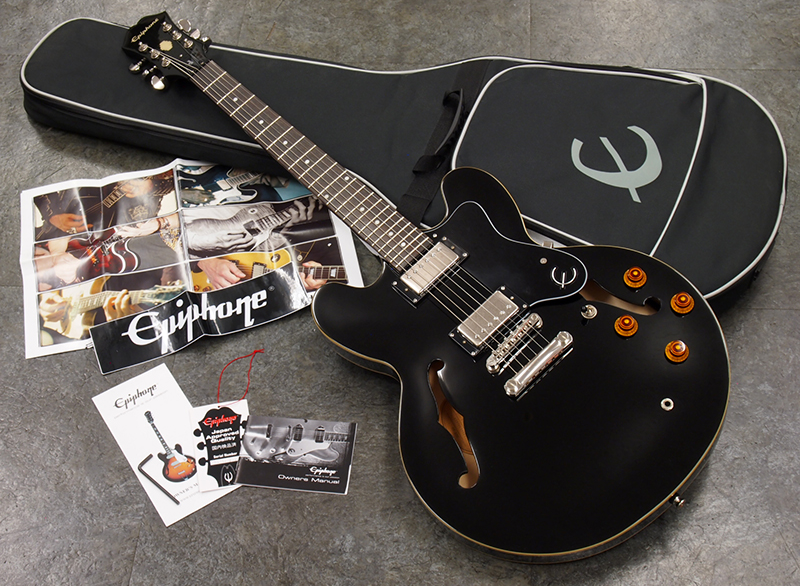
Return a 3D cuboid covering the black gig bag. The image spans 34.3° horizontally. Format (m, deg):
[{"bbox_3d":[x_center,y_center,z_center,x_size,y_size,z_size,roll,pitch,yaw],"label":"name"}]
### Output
[{"bbox_3d":[-0.017,-0.229,1.819,1.100,0.080,0.424,14,54,12],"label":"black gig bag"}]

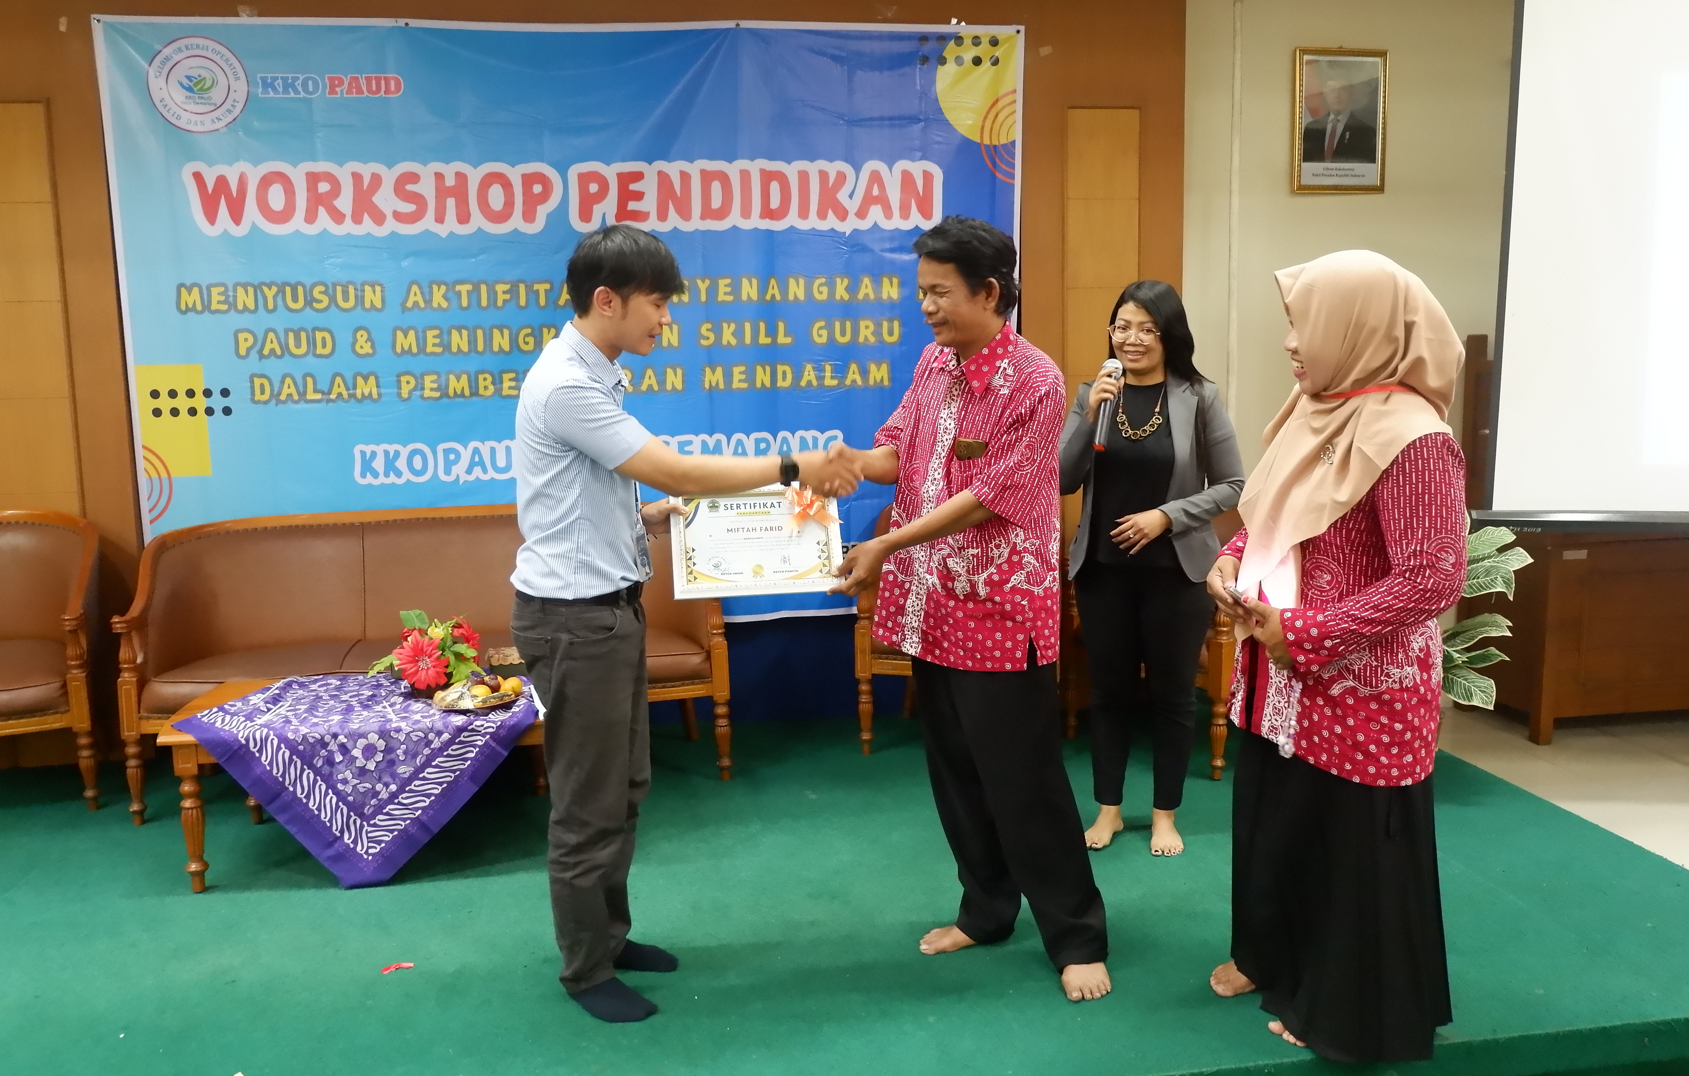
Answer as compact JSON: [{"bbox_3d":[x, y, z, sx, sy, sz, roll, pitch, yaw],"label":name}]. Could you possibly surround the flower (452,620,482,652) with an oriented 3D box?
[{"bbox_3d":[-1.071,0.293,3.837,0.080,0.105,0.100,1,9,15],"label":"flower"}]

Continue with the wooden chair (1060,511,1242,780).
[{"bbox_3d":[1.185,0.276,4.609,0.650,0.860,0.680,-7,10,-38],"label":"wooden chair"}]

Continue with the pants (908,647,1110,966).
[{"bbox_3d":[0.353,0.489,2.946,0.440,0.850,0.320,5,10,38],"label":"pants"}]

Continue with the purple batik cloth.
[{"bbox_3d":[-1.305,0.651,3.840,0.950,0.430,0.620,-2,8,-9],"label":"purple batik cloth"}]

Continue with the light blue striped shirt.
[{"bbox_3d":[-0.550,-0.163,2.814,0.310,0.560,0.460,-2,8,-9],"label":"light blue striped shirt"}]

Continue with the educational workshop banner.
[{"bbox_3d":[-0.862,-0.694,4.598,3.000,2.019,0.050,-2,8,-7],"label":"educational workshop banner"}]

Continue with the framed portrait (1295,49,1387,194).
[{"bbox_3d":[1.836,-1.542,5.036,0.366,0.525,0.035,-2,8,-9],"label":"framed portrait"}]

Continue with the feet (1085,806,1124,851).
[{"bbox_3d":[0.737,0.782,3.775,0.095,0.095,0.220,5,10,35],"label":"feet"}]

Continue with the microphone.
[{"bbox_3d":[0.662,-0.336,3.428,0.052,0.250,0.052,7,-9,5],"label":"microphone"}]

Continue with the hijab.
[{"bbox_3d":[0.997,-0.219,2.689,0.440,0.680,0.380,-2,8,-6],"label":"hijab"}]

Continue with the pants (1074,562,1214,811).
[{"bbox_3d":[0.814,0.375,3.719,0.380,0.760,0.270,0,8,9],"label":"pants"}]

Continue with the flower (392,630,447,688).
[{"bbox_3d":[-1.157,0.339,3.707,0.142,0.165,0.075,-3,9,-16],"label":"flower"}]

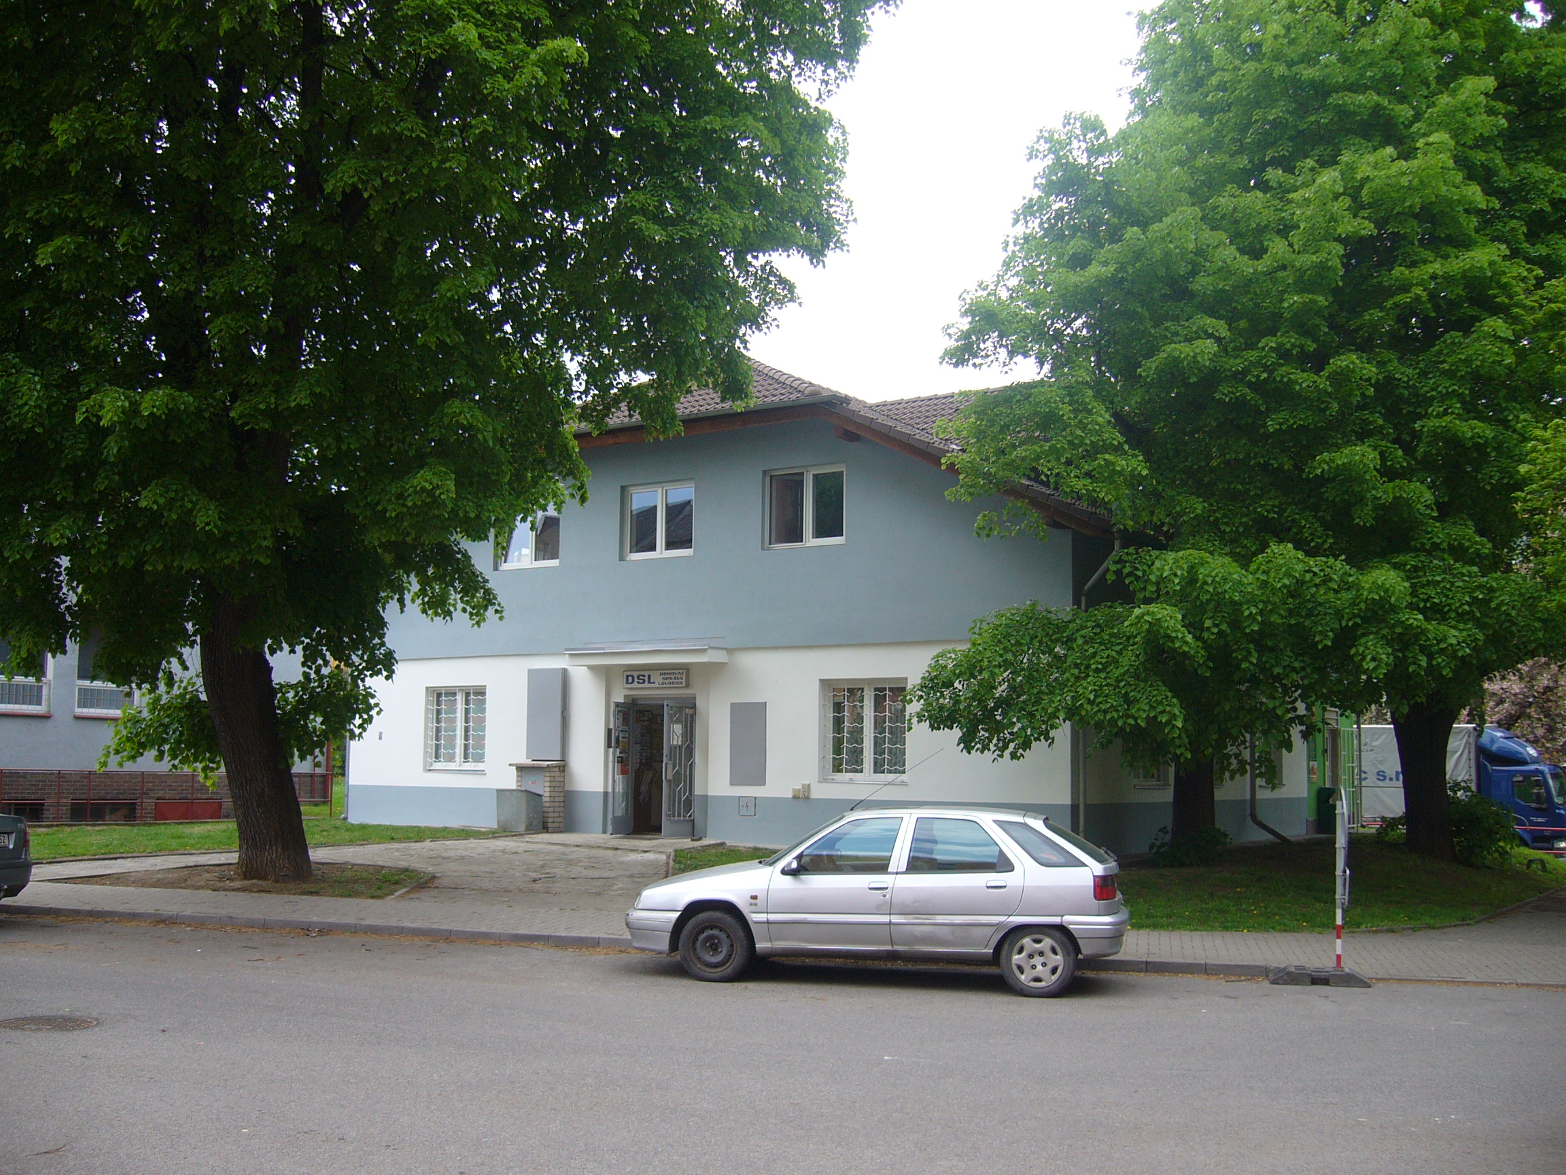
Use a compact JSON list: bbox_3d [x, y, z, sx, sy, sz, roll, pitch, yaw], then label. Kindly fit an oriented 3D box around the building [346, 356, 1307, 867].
[{"bbox_3d":[1.127,0.390,29.133,14.400,8.000,12.500,-3,-8,33],"label":"building"}]

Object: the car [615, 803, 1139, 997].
[{"bbox_3d":[0.785,2.500,13.140,4.070,1.400,1.700,-1,-7,14],"label":"car"}]

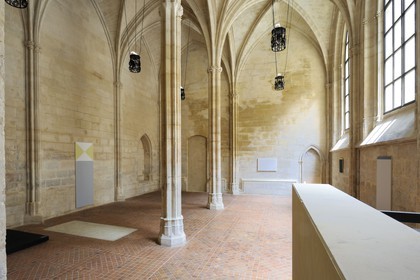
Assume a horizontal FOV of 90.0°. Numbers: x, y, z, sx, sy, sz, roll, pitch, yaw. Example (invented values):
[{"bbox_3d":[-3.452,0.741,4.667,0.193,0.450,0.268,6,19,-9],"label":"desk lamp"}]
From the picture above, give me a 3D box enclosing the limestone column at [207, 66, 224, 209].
[{"bbox_3d":[0.240,-0.120,8.250,0.600,5.550,0.600,-1,-3,18],"label":"limestone column"}]

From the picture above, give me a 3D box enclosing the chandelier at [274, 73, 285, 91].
[{"bbox_3d":[3.200,-2.670,9.600,0.460,0.800,0.460,-1,-3,18],"label":"chandelier"}]

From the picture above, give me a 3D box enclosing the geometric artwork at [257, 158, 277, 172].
[{"bbox_3d":[3.170,1.380,11.500,1.020,0.730,0.060,-1,-3,18],"label":"geometric artwork"}]

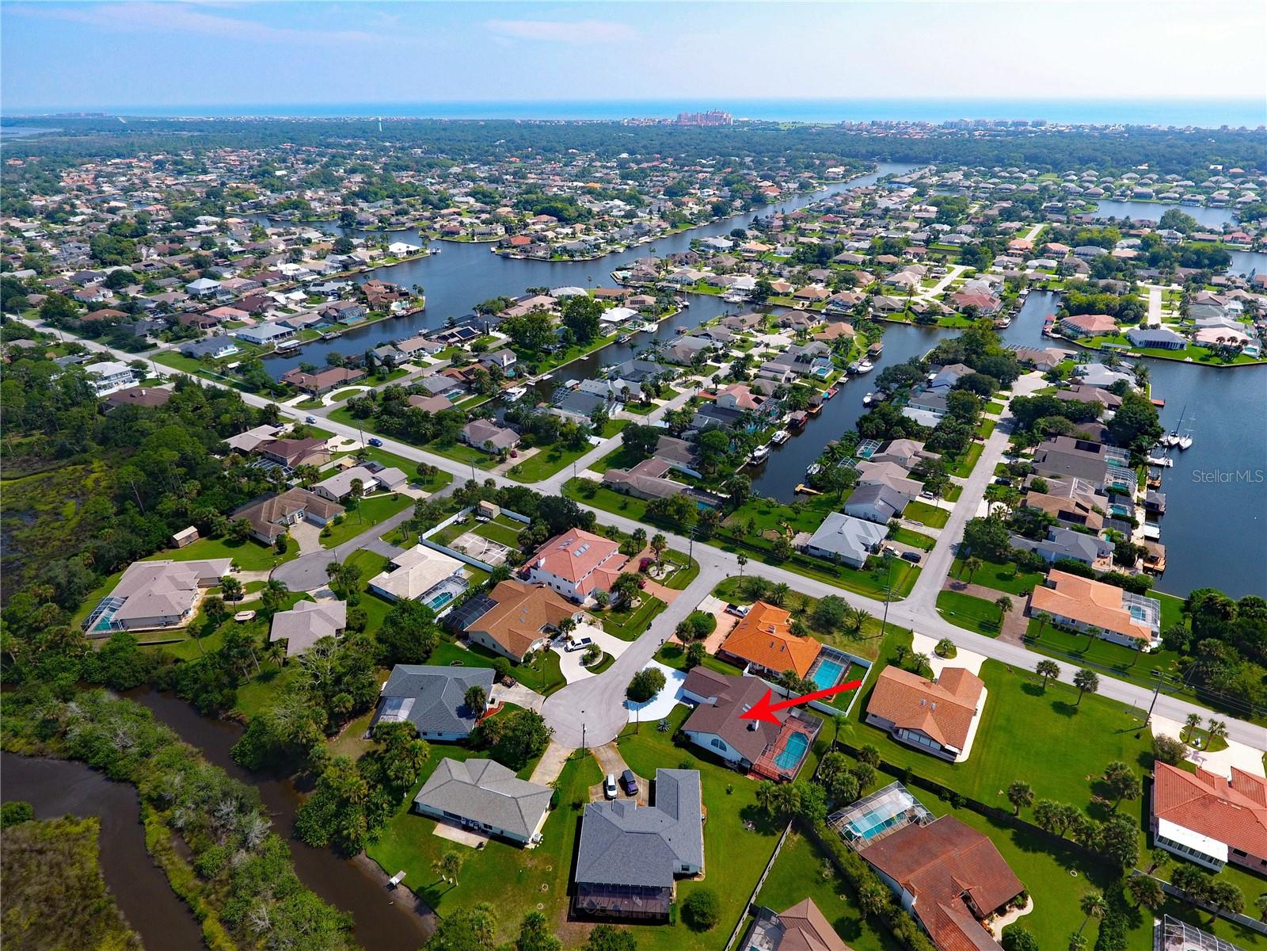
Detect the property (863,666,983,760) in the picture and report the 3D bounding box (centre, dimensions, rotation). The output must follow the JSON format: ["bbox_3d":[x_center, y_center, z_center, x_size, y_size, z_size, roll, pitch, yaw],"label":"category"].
[{"bbox_3d":[58.448,44.132,146.186,17.800,5.700,22.500,16,31,29],"label":"property"}]

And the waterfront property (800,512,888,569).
[{"bbox_3d":[58.847,16.658,200.410,16.300,5.200,19.900,16,31,29],"label":"waterfront property"}]

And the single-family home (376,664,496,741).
[{"bbox_3d":[-42.424,46.739,154.592,22.600,5.400,19.000,1,27,4],"label":"single-family home"}]

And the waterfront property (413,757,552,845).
[{"bbox_3d":[-25.190,55.056,126.977,21.800,4.500,12.400,9,28,17],"label":"waterfront property"}]

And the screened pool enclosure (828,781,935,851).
[{"bbox_3d":[41.441,57.743,122.723,15.700,3.000,8.000,-13,30,-24],"label":"screened pool enclosure"}]

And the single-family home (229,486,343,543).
[{"bbox_3d":[-104.914,11.220,223.039,25.800,6.300,22.200,16,32,29],"label":"single-family home"}]

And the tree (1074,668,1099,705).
[{"bbox_3d":[89.781,42.562,145.986,4.900,8.400,4.900,0,27,0],"label":"tree"}]

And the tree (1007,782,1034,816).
[{"bbox_3d":[68.427,57.812,129.994,4.600,7.100,4.600,16,32,29],"label":"tree"}]

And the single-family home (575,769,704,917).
[{"bbox_3d":[1.404,58.190,119.497,19.500,5.500,26.000,1,27,3],"label":"single-family home"}]

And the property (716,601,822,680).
[{"bbox_3d":[33.859,37.746,170.839,19.500,5.600,20.700,16,32,29],"label":"property"}]

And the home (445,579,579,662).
[{"bbox_3d":[-27.052,32.348,170.265,24.700,5.500,21.700,16,31,28],"label":"home"}]

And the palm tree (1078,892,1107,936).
[{"bbox_3d":[65.521,63.486,105.342,4.100,8.400,4.100,0,27,0],"label":"palm tree"}]

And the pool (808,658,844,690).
[{"bbox_3d":[40.996,42.941,156.202,5.500,1.250,8.500,13,30,24],"label":"pool"}]

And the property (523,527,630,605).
[{"bbox_3d":[-14.095,22.955,196.751,21.200,8.600,22.000,16,32,29],"label":"property"}]

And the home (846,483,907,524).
[{"bbox_3d":[75.137,8.575,226.522,16.300,5.800,16.700,16,32,29],"label":"home"}]

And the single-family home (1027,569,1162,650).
[{"bbox_3d":[114.518,31.132,182.108,25.500,6.100,20.700,16,32,29],"label":"single-family home"}]

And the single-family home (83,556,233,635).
[{"bbox_3d":[-116.369,28.006,179.951,24.500,5.200,25.500,-3,27,-4],"label":"single-family home"}]

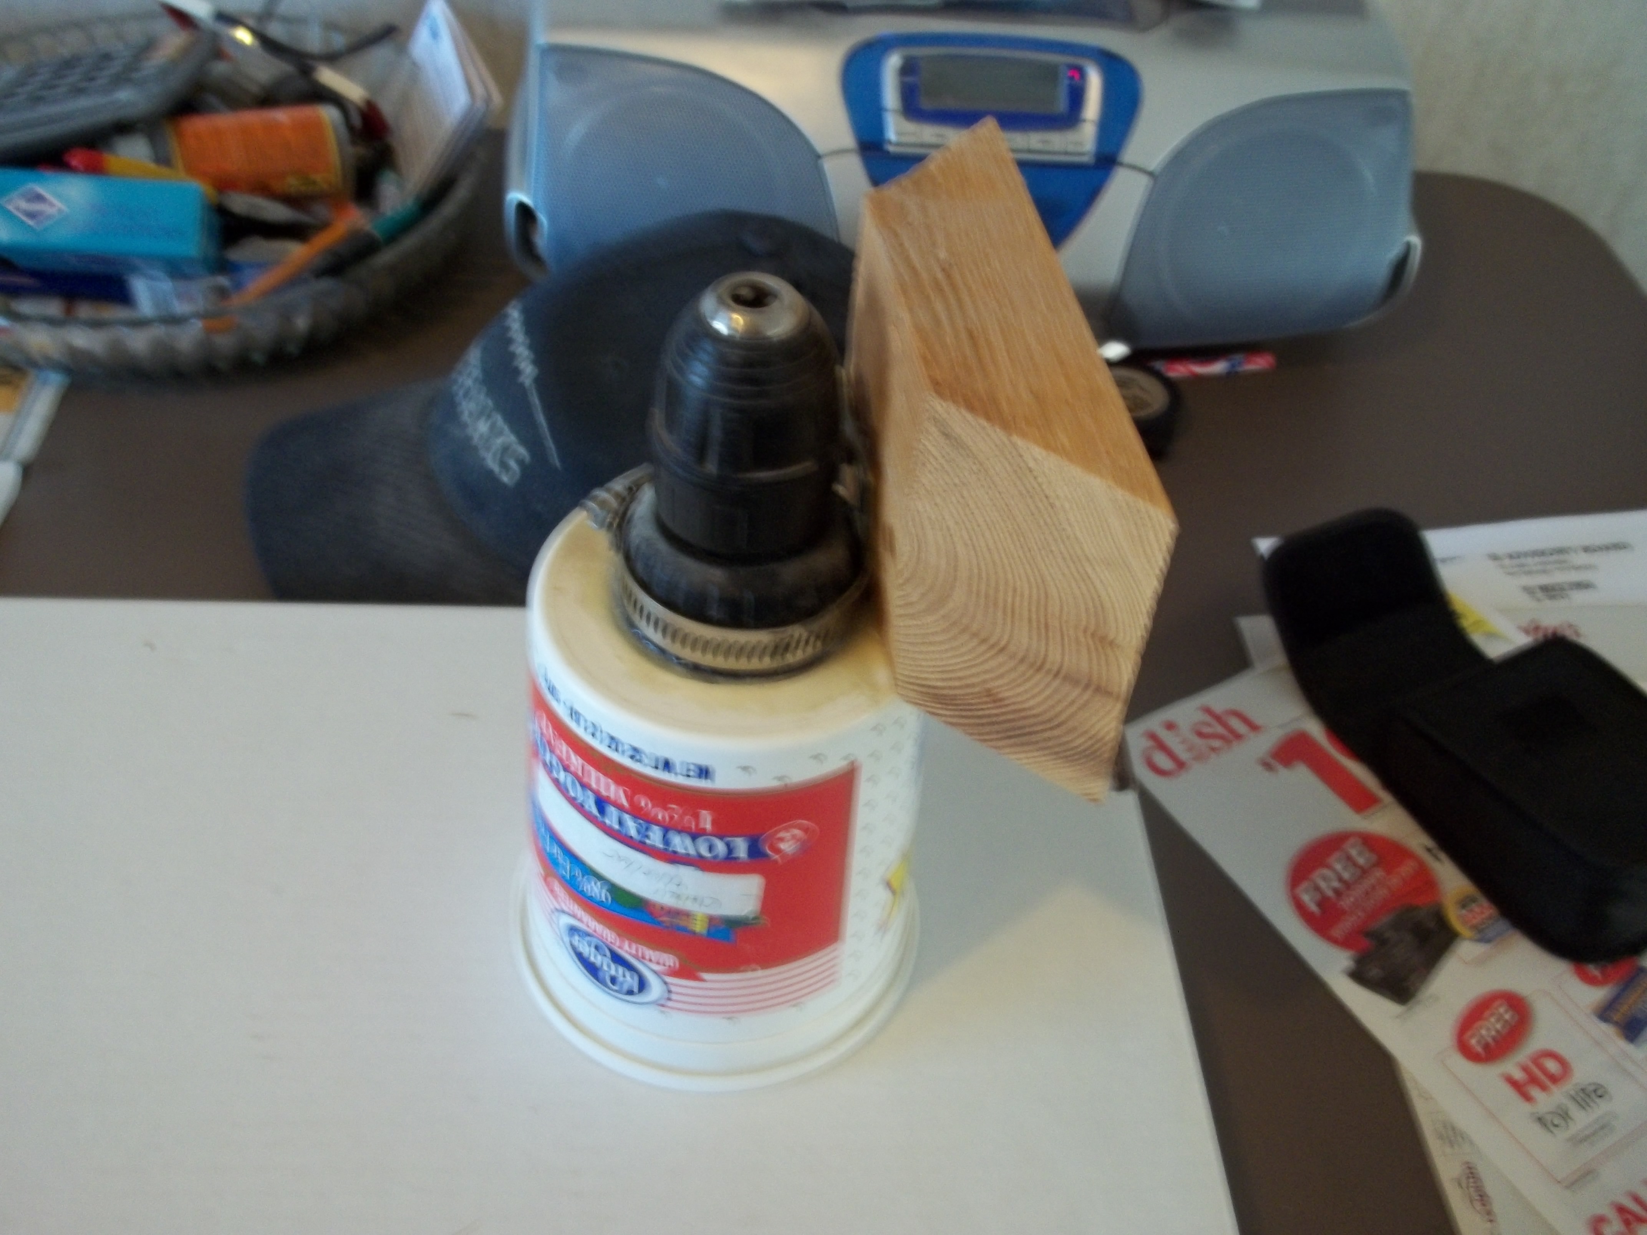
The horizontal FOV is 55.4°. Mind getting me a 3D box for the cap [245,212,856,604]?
[{"bbox_3d":[-0.061,-0.077,0.545,0.275,0.122,0.178,-9,45,-14],"label":"cap"}]

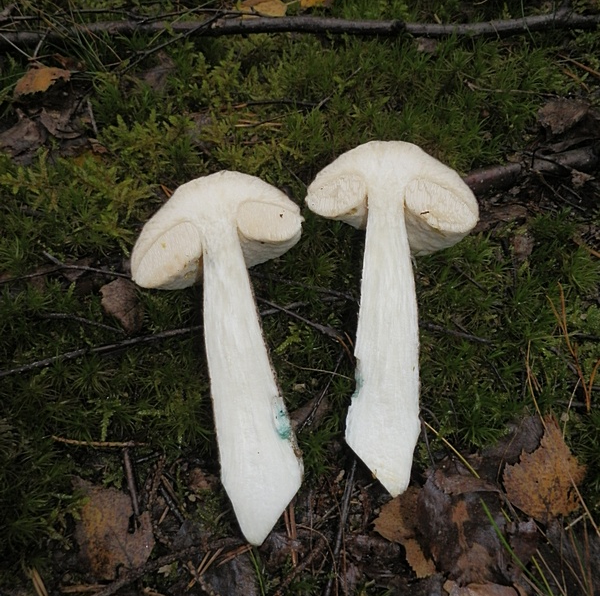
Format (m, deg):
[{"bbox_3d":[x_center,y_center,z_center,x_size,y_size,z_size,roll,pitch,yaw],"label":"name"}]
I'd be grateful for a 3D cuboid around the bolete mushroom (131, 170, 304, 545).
[{"bbox_3d":[-0.033,0.023,0.274,0.087,0.041,0.186,-8,62,-4],"label":"bolete mushroom"}]

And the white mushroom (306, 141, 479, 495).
[{"bbox_3d":[0.043,0.006,0.284,0.089,0.042,0.188,4,62,2],"label":"white mushroom"}]

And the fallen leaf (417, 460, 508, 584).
[{"bbox_3d":[0.066,0.090,0.224,0.035,0.008,0.047,3,58,2],"label":"fallen leaf"}]

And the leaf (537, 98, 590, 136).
[{"bbox_3d":[0.168,-0.117,0.353,0.033,0.008,0.021,-32,67,-10],"label":"leaf"}]

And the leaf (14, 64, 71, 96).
[{"bbox_3d":[-0.171,-0.144,0.364,0.038,0.008,0.023,-30,71,-16],"label":"leaf"}]

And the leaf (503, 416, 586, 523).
[{"bbox_3d":[0.104,0.072,0.236,0.034,0.008,0.046,11,59,7],"label":"leaf"}]

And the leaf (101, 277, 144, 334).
[{"bbox_3d":[-0.087,0.003,0.275,0.018,0.007,0.034,-19,60,-12],"label":"leaf"}]

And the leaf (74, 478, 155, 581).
[{"bbox_3d":[-0.076,0.089,0.226,0.027,0.007,0.044,-25,61,-15],"label":"leaf"}]

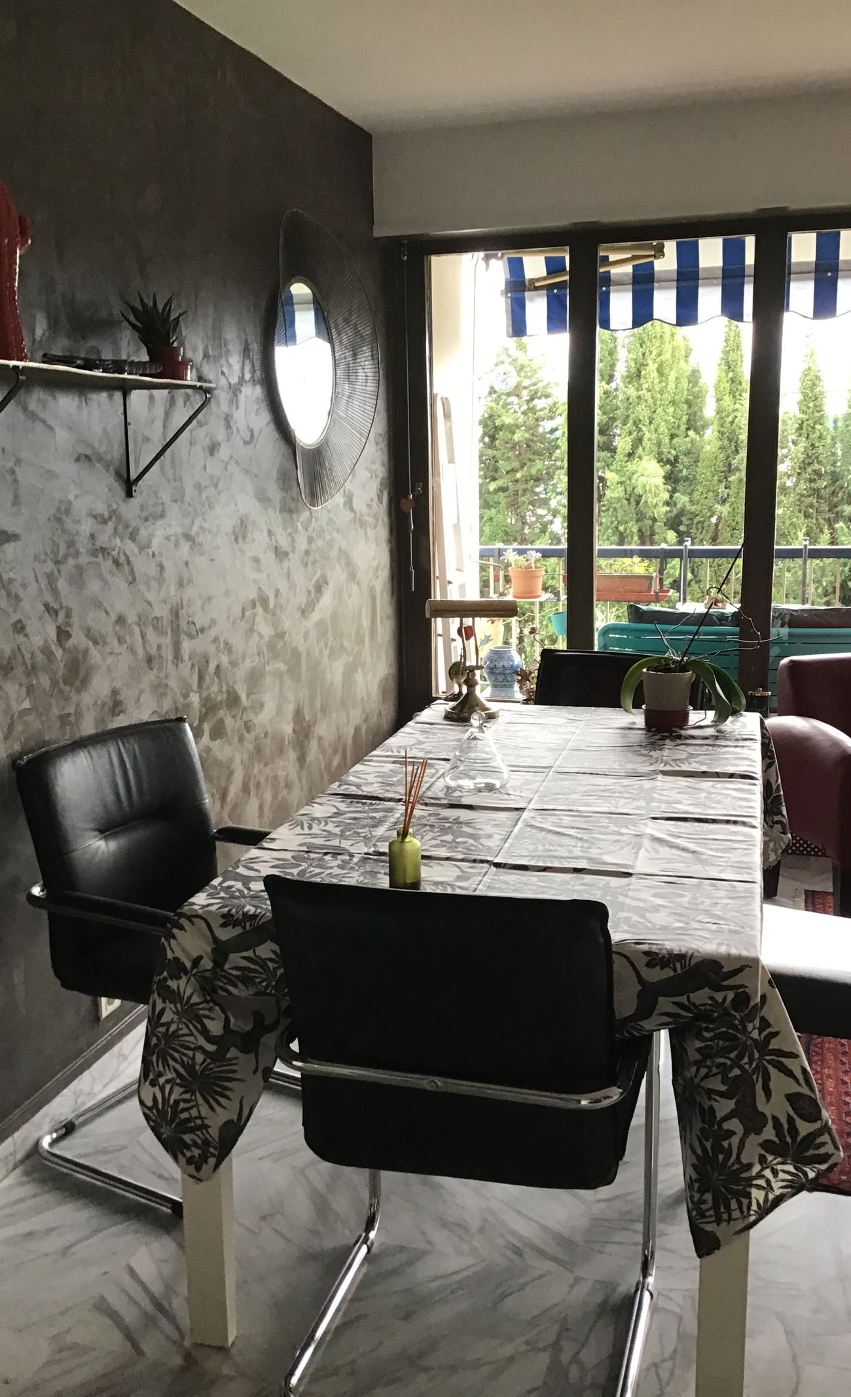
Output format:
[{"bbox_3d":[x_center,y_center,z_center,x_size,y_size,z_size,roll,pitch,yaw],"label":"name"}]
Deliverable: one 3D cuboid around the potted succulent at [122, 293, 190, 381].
[{"bbox_3d":[-0.582,-0.784,2.695,0.145,0.190,0.145,3,12,17],"label":"potted succulent"}]

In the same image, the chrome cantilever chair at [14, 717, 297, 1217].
[{"bbox_3d":[-0.458,0.517,2.589,0.575,0.865,0.545,6,13,32],"label":"chrome cantilever chair"}]

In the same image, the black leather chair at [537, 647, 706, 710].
[{"bbox_3d":[0.461,0.336,3.417,0.545,0.865,0.575,5,13,26],"label":"black leather chair"}]

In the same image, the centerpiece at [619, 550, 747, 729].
[{"bbox_3d":[0.628,-0.156,3.071,0.320,0.461,0.270,2,12,15],"label":"centerpiece"}]

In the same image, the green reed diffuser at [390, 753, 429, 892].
[{"bbox_3d":[-0.029,0.193,2.001,0.060,0.216,0.056,-1,11,0],"label":"green reed diffuser"}]

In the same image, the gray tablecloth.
[{"bbox_3d":[0.256,0.405,2.620,1.040,0.460,1.700,2,12,15],"label":"gray tablecloth"}]

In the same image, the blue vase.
[{"bbox_3d":[0.327,-0.111,5.276,0.171,0.250,0.171,-1,11,0],"label":"blue vase"}]

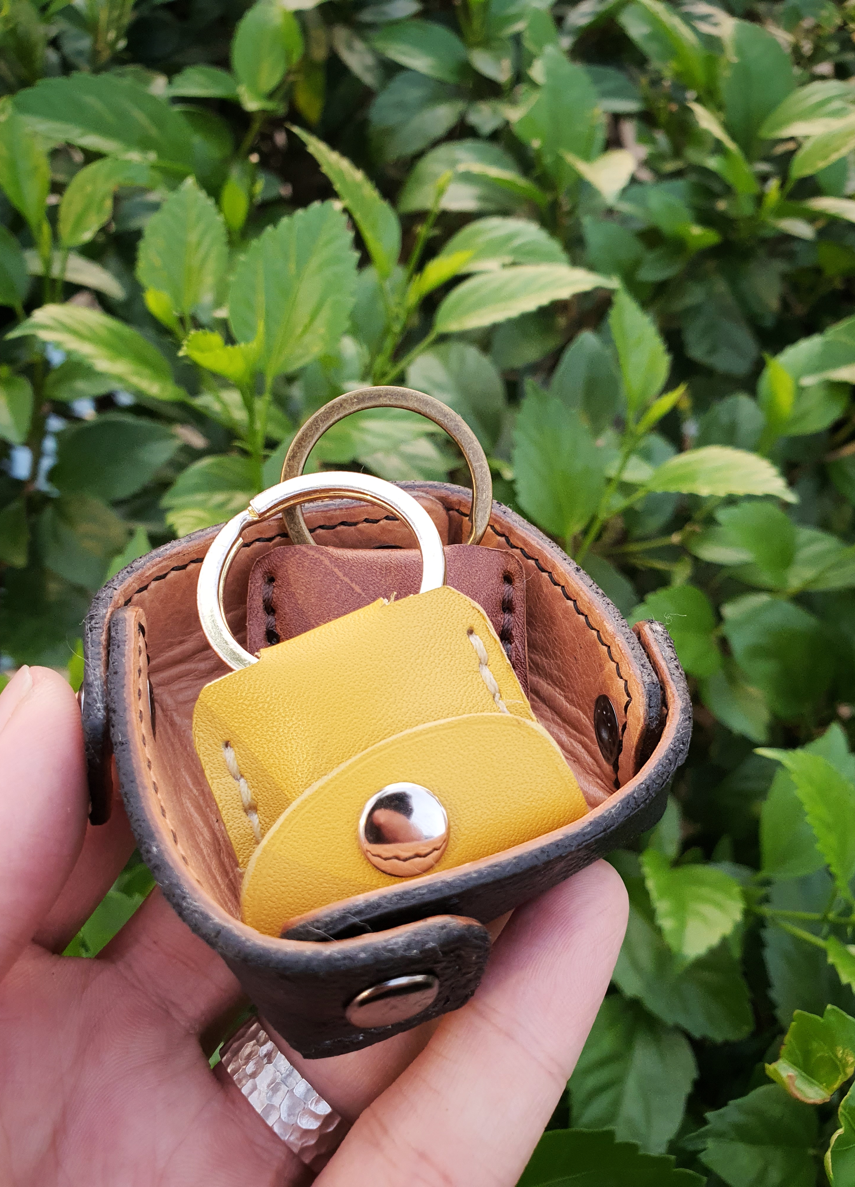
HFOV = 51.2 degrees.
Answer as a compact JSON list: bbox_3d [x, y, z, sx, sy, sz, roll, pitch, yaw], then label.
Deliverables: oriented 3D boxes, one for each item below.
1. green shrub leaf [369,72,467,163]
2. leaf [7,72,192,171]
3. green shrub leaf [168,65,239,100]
[{"bbox_3d":[-0.006,-0.277,0.520,0.062,0.045,0.012,-24,-3,-11],"label":"green shrub leaf"},{"bbox_3d":[-0.138,-0.199,0.380,0.074,0.015,0.042,19,35,2],"label":"leaf"},{"bbox_3d":[-0.118,-0.269,0.470,0.038,0.010,0.026,3,35,0],"label":"green shrub leaf"}]

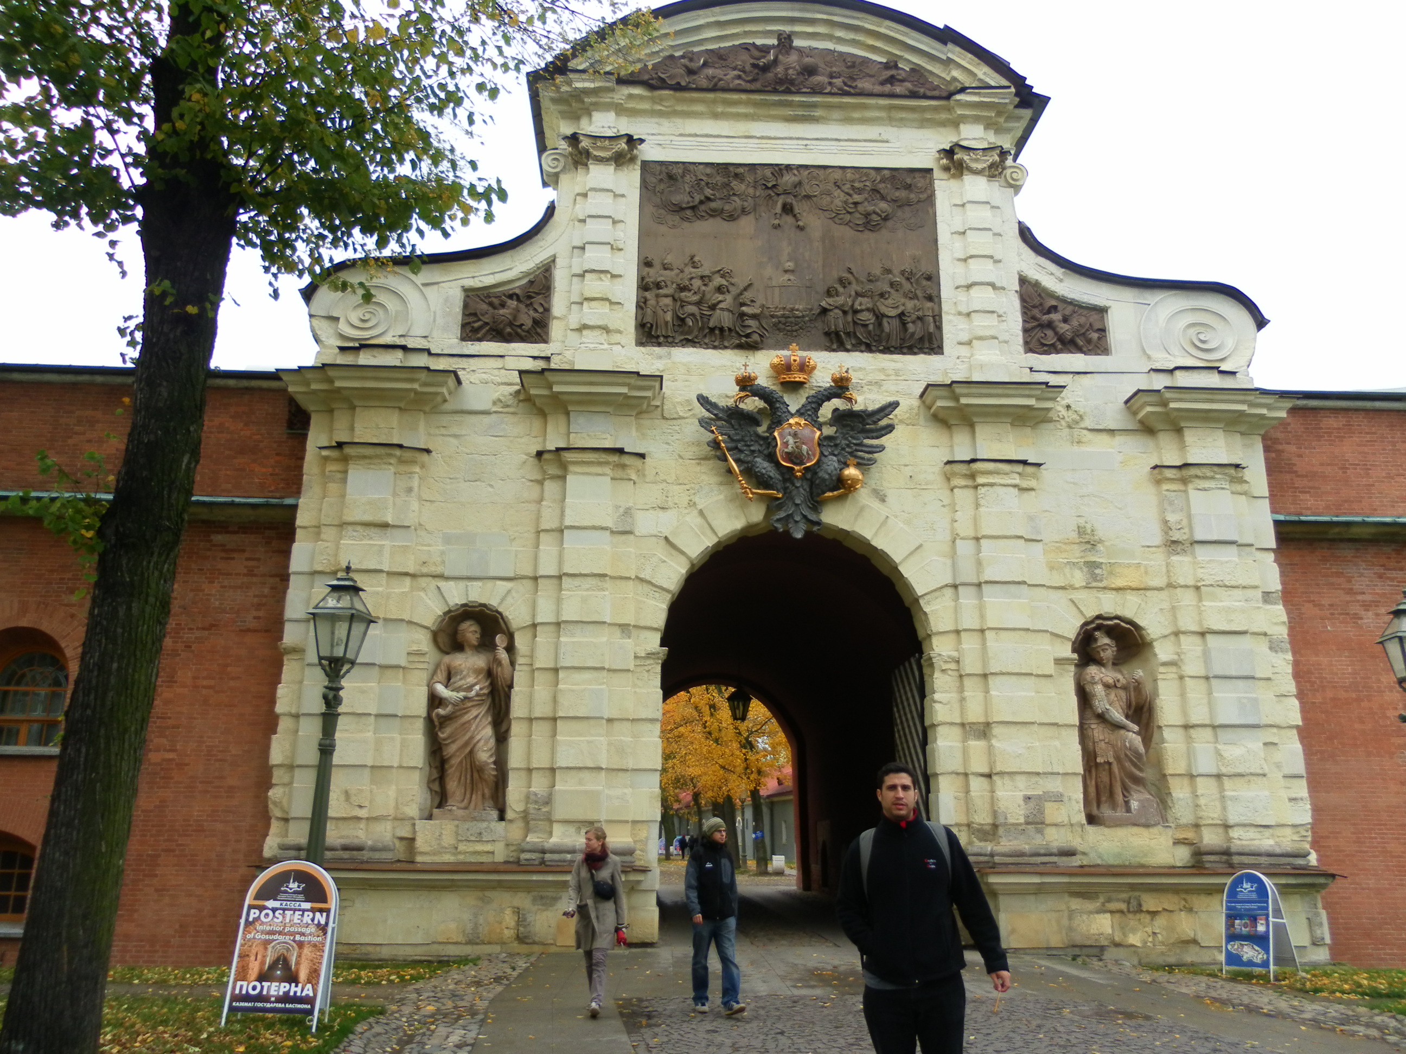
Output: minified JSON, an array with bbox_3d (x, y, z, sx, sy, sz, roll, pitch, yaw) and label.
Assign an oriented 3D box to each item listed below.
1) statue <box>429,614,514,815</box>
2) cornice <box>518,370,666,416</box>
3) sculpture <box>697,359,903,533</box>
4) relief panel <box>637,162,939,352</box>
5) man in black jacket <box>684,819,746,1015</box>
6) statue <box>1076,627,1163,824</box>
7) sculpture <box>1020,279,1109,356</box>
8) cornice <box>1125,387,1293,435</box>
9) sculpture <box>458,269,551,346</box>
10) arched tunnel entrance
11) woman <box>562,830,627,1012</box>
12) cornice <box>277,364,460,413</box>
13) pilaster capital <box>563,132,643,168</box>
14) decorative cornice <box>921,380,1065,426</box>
[{"bbox_3d":[-3.669,2.964,18.154,1.340,3.350,0.770,1,-15,-2],"label":"statue"},{"bbox_3d":[-1.851,-2.183,18.927,2.357,0.570,0.750,1,-15,-2],"label":"cornice"},{"bbox_3d":[1.604,-1.433,19.520,3.400,3.350,0.650,1,-15,-3],"label":"sculpture"},{"bbox_3d":[1.573,-4.943,20.603,5.450,3.720,0.300,1,-15,-3],"label":"relief panel"},{"bbox_3d":[0.114,3.687,10.837,0.540,1.770,0.450,8,-17,-27],"label":"man in black jacket"},{"bbox_3d":[6.871,3.252,19.018,1.470,3.450,0.900,1,-15,-3],"label":"statue"},{"bbox_3d":[6.566,-3.817,20.615,1.600,1.420,0.270,1,-15,-3],"label":"sculpture"},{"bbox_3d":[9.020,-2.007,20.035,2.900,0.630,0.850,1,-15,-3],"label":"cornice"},{"bbox_3d":[-3.390,-3.862,19.669,1.540,1.450,0.220,1,-15,-2],"label":"sculpture"},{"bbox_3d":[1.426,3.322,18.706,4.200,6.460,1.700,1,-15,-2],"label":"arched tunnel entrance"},{"bbox_3d":[-0.996,3.673,10.684,0.600,1.675,0.440,0,-15,3],"label":"woman"},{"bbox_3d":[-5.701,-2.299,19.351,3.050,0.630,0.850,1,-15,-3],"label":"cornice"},{"bbox_3d":[-1.755,-6.614,20.143,1.460,0.540,0.550,1,-15,-2],"label":"pilaster capital"},{"bbox_3d":[4.938,-2.050,19.221,2.350,0.570,0.750,1,-15,-2],"label":"decorative cornice"}]

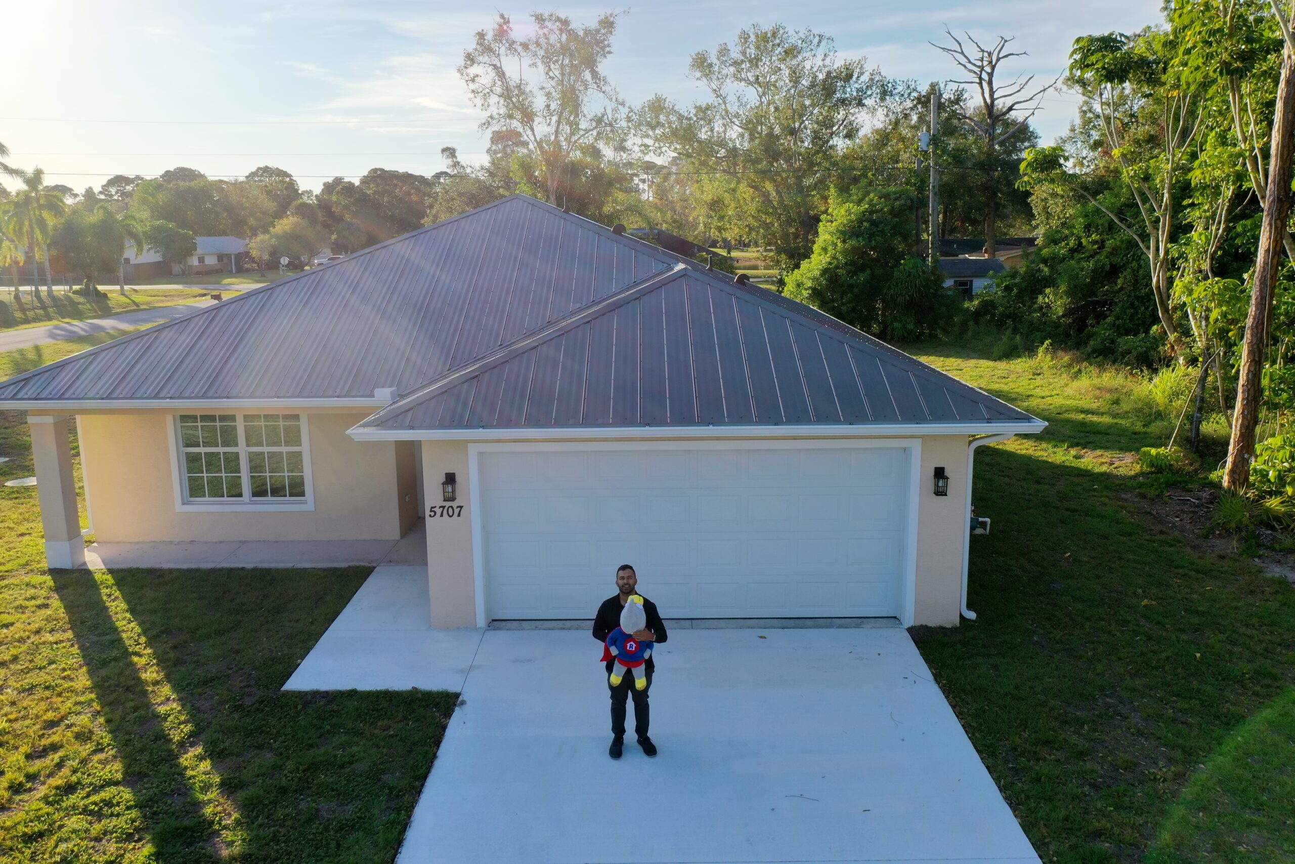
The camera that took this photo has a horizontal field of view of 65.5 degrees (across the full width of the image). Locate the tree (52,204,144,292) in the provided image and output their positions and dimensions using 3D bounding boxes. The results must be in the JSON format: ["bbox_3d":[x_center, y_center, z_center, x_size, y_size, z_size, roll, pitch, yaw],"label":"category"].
[{"bbox_3d":[-46.507,-15.536,86.006,7.486,7.671,7.092,-1,11,1],"label":"tree"}]

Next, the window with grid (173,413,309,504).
[{"bbox_3d":[-6.053,0.286,15.091,1.920,1.580,0.110,-1,11,1],"label":"window with grid"}]

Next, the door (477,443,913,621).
[{"bbox_3d":[0.534,1.182,11.538,5.080,2.205,0.200,-1,11,1],"label":"door"}]

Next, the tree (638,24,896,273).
[{"bbox_3d":[5.783,-12.395,49.491,12.322,14.349,10.843,-1,11,1],"label":"tree"}]

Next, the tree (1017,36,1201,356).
[{"bbox_3d":[15.868,-7.818,34.347,6.100,11.050,5.300,-1,11,1],"label":"tree"}]

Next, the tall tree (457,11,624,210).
[{"bbox_3d":[-4.515,-11.207,44.715,7.142,14.099,6.428,-1,11,1],"label":"tall tree"}]

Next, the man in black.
[{"bbox_3d":[-0.158,2.009,8.754,0.650,1.750,0.450,-1,11,1],"label":"man in black"}]

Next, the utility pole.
[{"bbox_3d":[13.272,-10.197,46.753,0.420,11.100,0.420,-1,11,1],"label":"utility pole"}]

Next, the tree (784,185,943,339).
[{"bbox_3d":[9.565,-7.495,44.578,6.800,6.720,5.500,-1,11,1],"label":"tree"}]

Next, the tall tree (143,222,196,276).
[{"bbox_3d":[-61.678,-23.600,130.151,6.900,7.100,6.300,-1,11,1],"label":"tall tree"}]

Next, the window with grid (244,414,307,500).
[{"bbox_3d":[-5.442,0.301,14.548,0.950,1.530,0.120,-1,11,1],"label":"window with grid"}]

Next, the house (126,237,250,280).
[{"bbox_3d":[-55.750,-21.581,125.153,15.108,4.600,9.000,-1,11,1],"label":"house"}]

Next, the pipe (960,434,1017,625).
[{"bbox_3d":[3.895,1.100,11.591,0.530,2.220,0.110,-1,11,1],"label":"pipe"}]

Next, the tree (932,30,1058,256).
[{"bbox_3d":[19.218,-14.335,56.059,6.800,15.100,6.000,-1,11,1],"label":"tree"}]

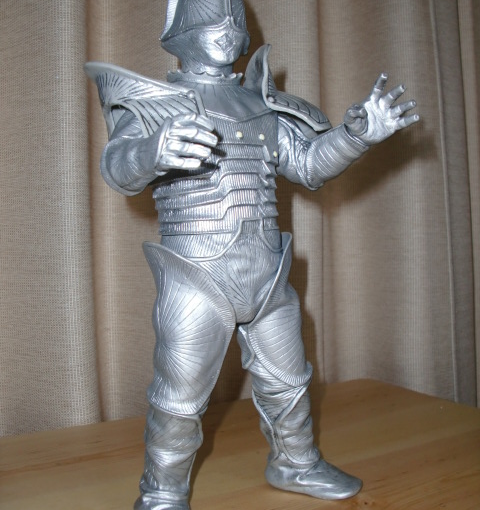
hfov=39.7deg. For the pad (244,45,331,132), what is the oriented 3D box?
[{"bbox_3d":[0.019,-0.098,0.401,0.051,0.059,0.052,-2,1,-35],"label":"pad"}]

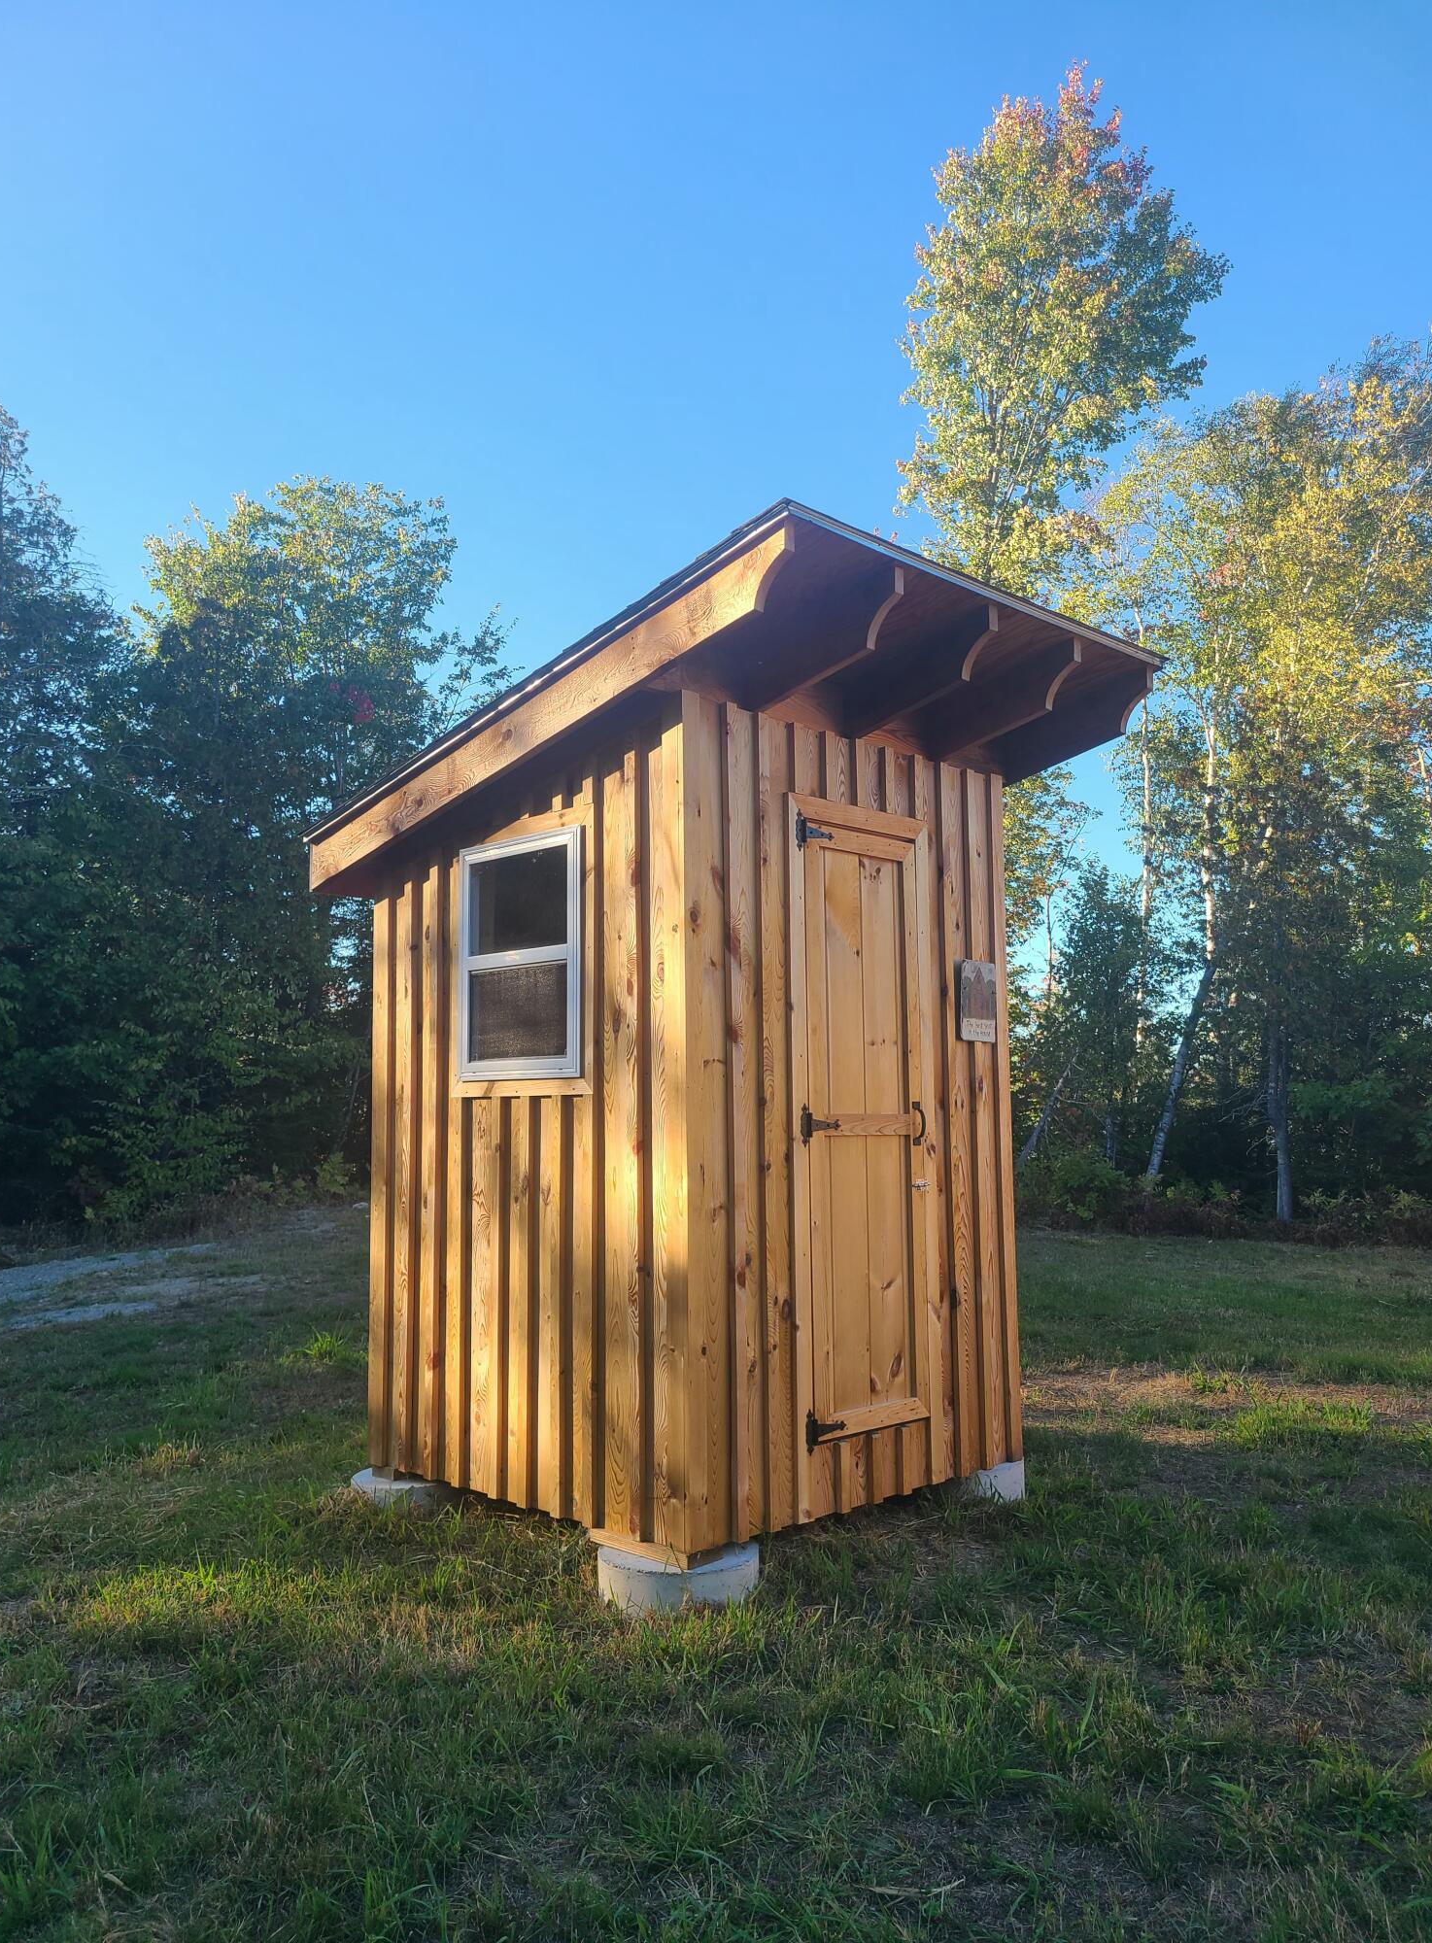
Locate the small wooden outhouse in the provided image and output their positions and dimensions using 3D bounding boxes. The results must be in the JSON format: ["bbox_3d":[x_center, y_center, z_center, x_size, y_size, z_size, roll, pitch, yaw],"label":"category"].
[{"bbox_3d":[0.023,0.345,5.110,1.900,2.799,2.460,5,-8,-44],"label":"small wooden outhouse"}]

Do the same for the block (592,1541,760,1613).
[{"bbox_3d":[-0.106,1.720,4.174,0.459,0.127,0.459,5,-8,-44],"label":"block"}]

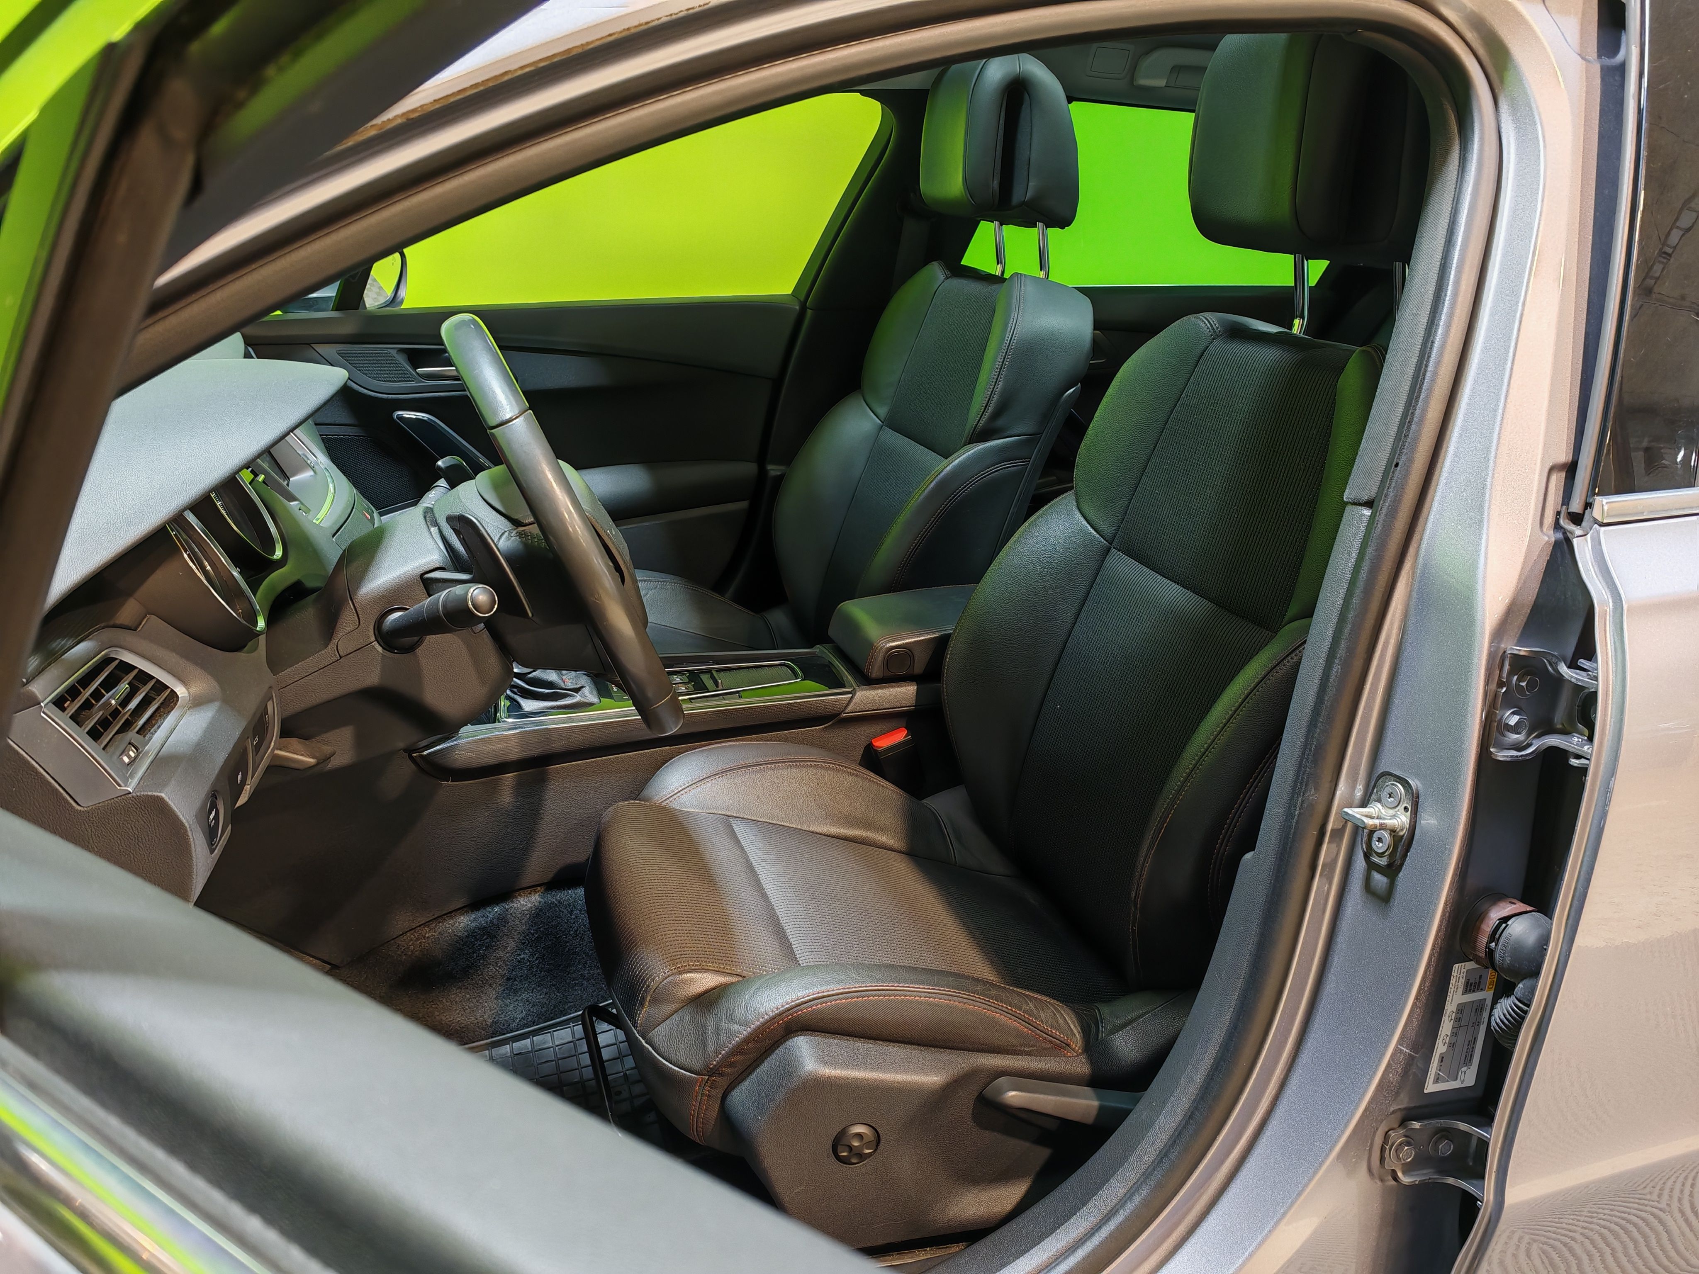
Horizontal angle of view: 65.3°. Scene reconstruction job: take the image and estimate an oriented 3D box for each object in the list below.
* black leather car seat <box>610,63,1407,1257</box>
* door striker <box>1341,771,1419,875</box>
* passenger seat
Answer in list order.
[{"bbox_3d":[0.143,-0.008,1.245,0.810,1.100,0.540,-6,21,-17],"label":"black leather car seat"},{"bbox_3d":[0.359,0.127,0.905,0.037,0.069,0.040,2,18,-19],"label":"door striker"},{"bbox_3d":[-0.092,-0.253,1.925,0.810,1.100,0.540,-6,21,-17],"label":"passenger seat"}]

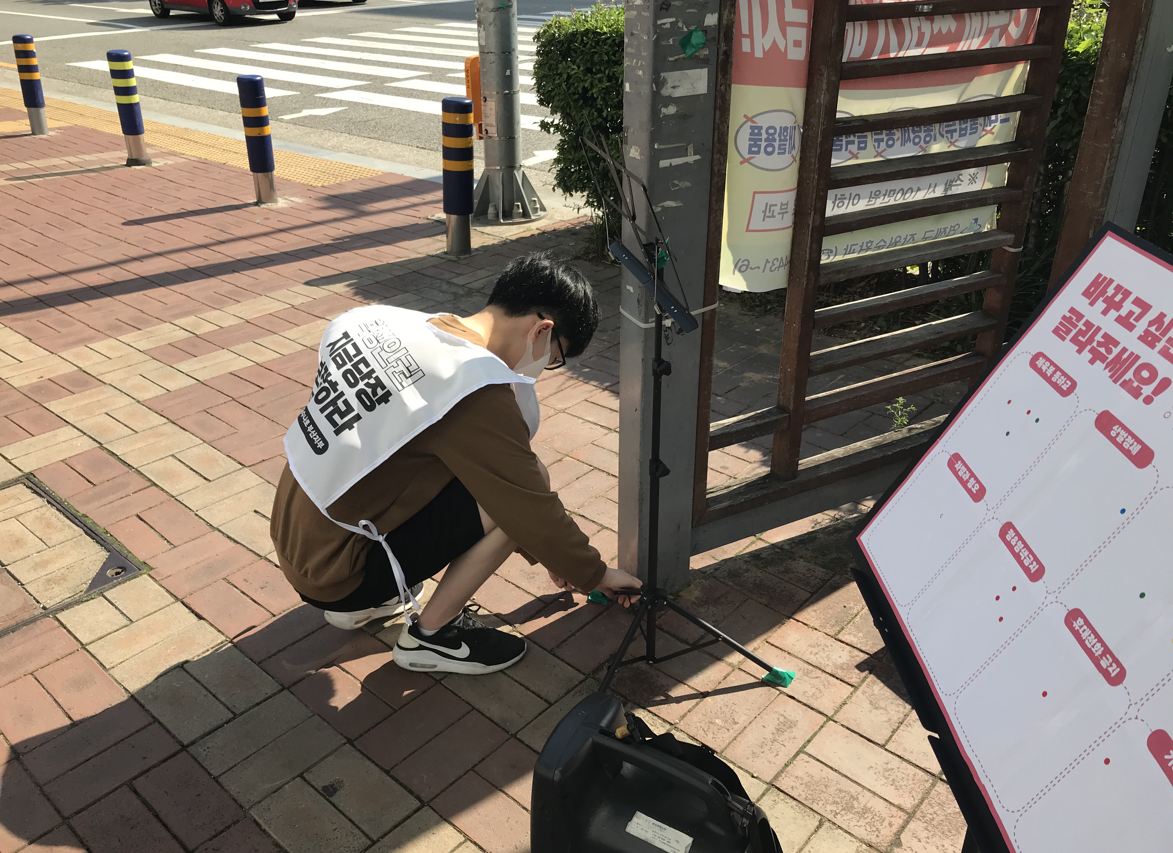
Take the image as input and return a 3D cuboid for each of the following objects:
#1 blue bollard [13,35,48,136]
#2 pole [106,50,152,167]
[{"bbox_3d":[-4.717,-2.893,8.072,0.156,0.782,0.156,-11,30,-27],"label":"blue bollard"},{"bbox_3d":[-3.350,-2.326,6.955,0.156,0.782,0.156,-10,29,-22],"label":"pole"}]

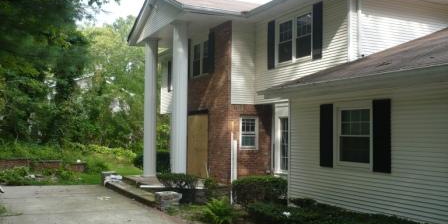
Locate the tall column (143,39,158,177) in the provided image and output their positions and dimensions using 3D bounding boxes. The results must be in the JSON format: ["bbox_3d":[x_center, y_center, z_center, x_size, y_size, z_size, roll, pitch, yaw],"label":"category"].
[{"bbox_3d":[-2.919,-0.172,18.234,0.526,5.479,0.526,1,-3,-28],"label":"tall column"}]

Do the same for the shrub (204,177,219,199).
[{"bbox_3d":[-0.409,2.436,14.821,0.468,0.731,0.468,1,-3,-28],"label":"shrub"}]

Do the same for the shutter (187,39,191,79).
[{"bbox_3d":[-1.415,-2.087,18.277,0.049,1.560,0.419,1,-3,-28],"label":"shutter"}]

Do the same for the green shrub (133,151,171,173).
[{"bbox_3d":[-3.511,2.421,21.938,1.365,0.975,1.755,1,-3,-28],"label":"green shrub"}]

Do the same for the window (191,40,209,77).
[{"bbox_3d":[-0.926,-2.024,17.408,0.117,1.365,1.560,1,-3,-28],"label":"window"}]

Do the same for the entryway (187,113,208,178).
[{"bbox_3d":[-0.986,1.276,17.464,0.195,2.438,1.999,1,-3,-28],"label":"entryway"}]

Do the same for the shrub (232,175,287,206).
[{"bbox_3d":[1.093,2.375,13.943,1.755,0.799,0.975,1,-3,-28],"label":"shrub"}]

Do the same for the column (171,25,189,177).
[{"bbox_3d":[-1.542,-0.284,15.458,0.526,5.479,0.526,0,-2,0],"label":"column"}]

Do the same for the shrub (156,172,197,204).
[{"bbox_3d":[-1.461,2.349,14.236,1.121,0.897,1.170,1,-3,-28],"label":"shrub"}]

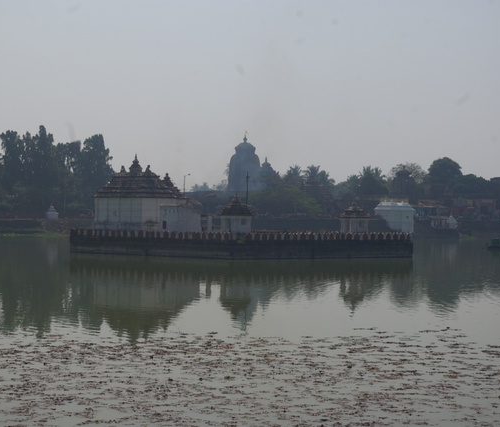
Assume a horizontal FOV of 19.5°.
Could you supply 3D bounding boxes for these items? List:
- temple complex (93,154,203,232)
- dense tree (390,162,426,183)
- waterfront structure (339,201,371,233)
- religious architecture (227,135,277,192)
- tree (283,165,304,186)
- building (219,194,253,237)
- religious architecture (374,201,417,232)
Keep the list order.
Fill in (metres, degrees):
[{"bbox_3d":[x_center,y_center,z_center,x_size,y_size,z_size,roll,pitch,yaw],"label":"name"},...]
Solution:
[{"bbox_3d":[-12.313,-2.294,176.000,7.200,9.500,12.600,1,0,-40],"label":"temple complex"},{"bbox_3d":[41.914,-6.653,388.000,10.000,13.500,9.000,1,0,0],"label":"dense tree"},{"bbox_3d":[12.507,0.621,174.000,2.700,4.200,2.700,1,0,-40],"label":"waterfront structure"},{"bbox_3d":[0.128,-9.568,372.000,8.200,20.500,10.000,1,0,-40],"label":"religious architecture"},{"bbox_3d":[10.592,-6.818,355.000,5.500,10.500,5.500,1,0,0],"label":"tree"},{"bbox_3d":[-1.565,0.190,163.000,2.750,4.750,2.750,1,0,-40],"label":"building"},{"bbox_3d":[34.311,0.947,345.000,5.200,8.000,8.600,1,0,-40],"label":"religious architecture"}]

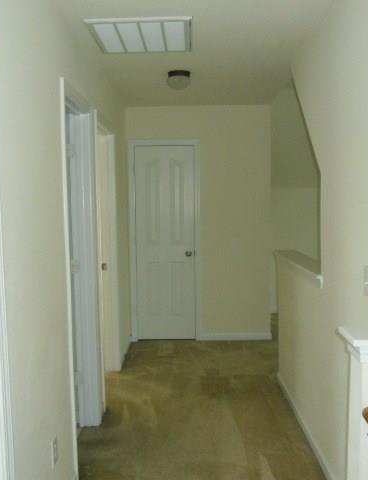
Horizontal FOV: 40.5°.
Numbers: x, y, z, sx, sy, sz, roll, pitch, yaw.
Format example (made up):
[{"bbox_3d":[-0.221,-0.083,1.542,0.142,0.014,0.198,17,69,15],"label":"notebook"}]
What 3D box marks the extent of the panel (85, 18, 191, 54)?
[{"bbox_3d":[-0.236,-1.182,2.919,0.570,0.020,0.575,-1,4,0],"label":"panel"}]

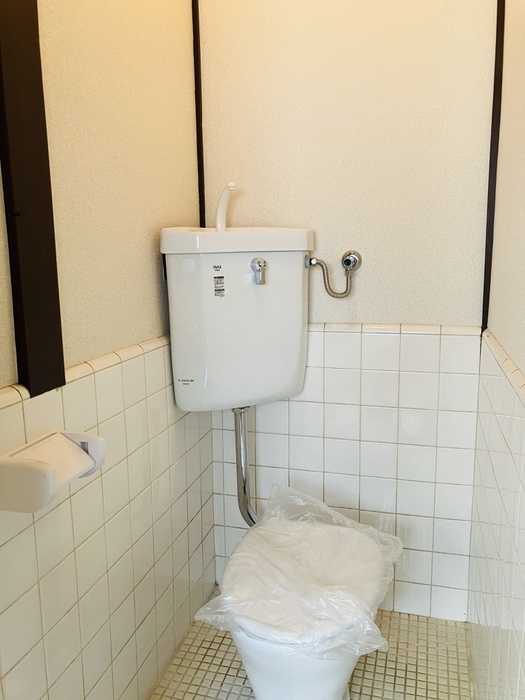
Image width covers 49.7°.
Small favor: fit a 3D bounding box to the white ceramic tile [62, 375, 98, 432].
[{"bbox_3d":[-0.352,0.107,1.088,0.008,0.106,0.107,2,10,15],"label":"white ceramic tile"}]

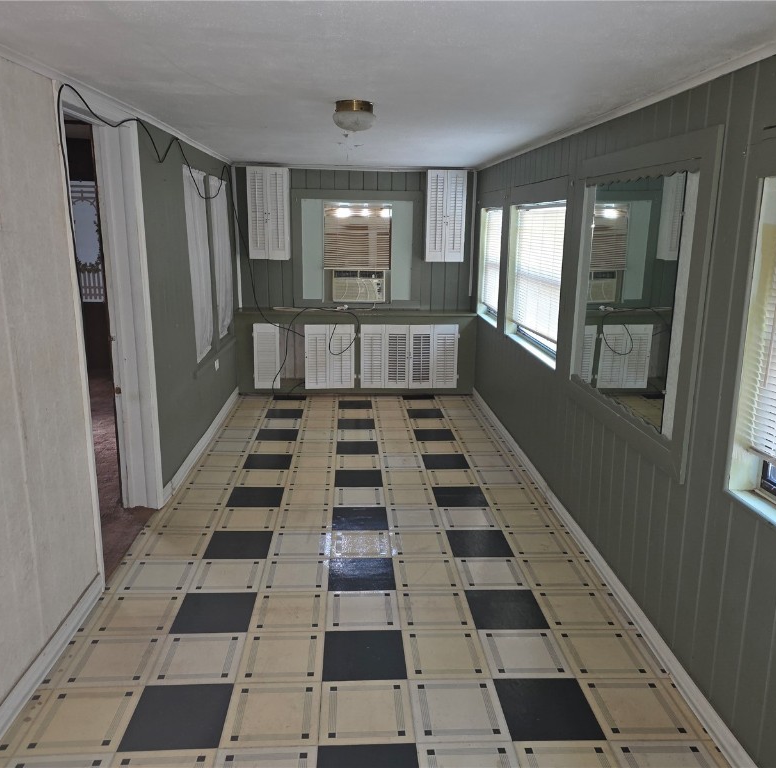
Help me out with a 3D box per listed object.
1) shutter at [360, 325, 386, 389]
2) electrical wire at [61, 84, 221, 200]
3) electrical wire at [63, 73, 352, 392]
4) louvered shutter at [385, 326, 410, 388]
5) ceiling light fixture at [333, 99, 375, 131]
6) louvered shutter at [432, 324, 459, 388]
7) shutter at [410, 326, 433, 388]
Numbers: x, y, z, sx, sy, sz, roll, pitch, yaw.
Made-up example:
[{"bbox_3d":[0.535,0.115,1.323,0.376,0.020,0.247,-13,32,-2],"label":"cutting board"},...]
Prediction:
[{"bbox_3d":[-0.138,-0.254,6.422,0.228,0.609,0.028,0,13,-3],"label":"shutter"},{"bbox_3d":[-1.255,-1.251,3.996,0.050,0.390,3.200,0,13,-3],"label":"electrical wire"},{"bbox_3d":[-0.731,-0.494,4.471,1.170,2.060,3.700,0,13,-3],"label":"electrical wire"},{"bbox_3d":[0.089,-0.254,6.435,0.230,0.610,0.028,0,13,-3],"label":"louvered shutter"},{"bbox_3d":[-0.148,-1.182,3.025,0.190,0.121,0.190,0,13,-3],"label":"ceiling light fixture"},{"bbox_3d":[0.548,-0.255,6.460,0.233,0.612,0.028,0,13,-3],"label":"louvered shutter"},{"bbox_3d":[0.317,-0.255,6.447,0.228,0.611,0.028,0,13,-3],"label":"shutter"}]

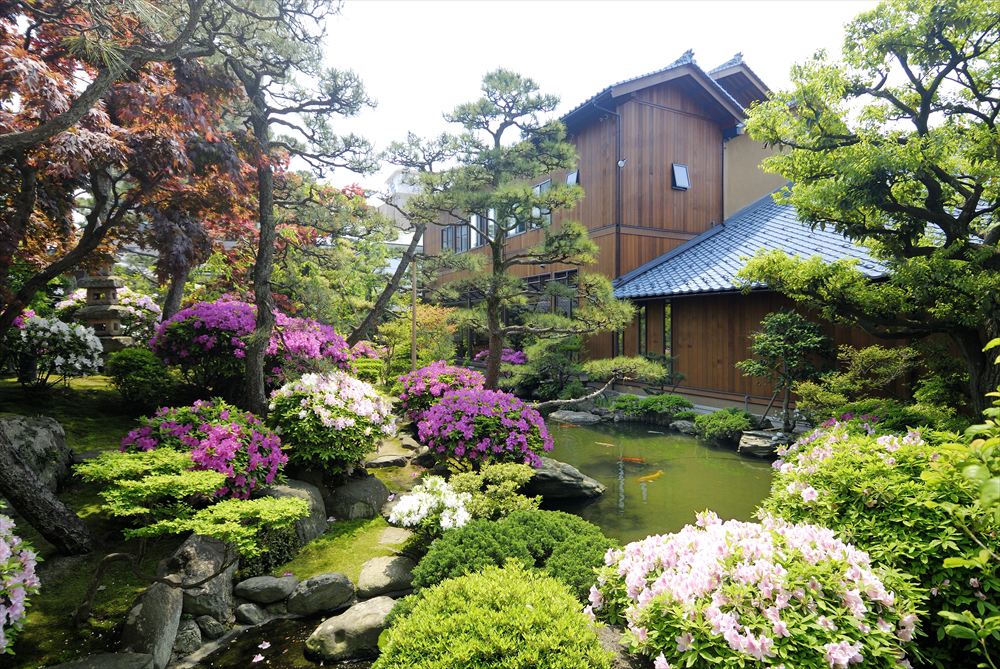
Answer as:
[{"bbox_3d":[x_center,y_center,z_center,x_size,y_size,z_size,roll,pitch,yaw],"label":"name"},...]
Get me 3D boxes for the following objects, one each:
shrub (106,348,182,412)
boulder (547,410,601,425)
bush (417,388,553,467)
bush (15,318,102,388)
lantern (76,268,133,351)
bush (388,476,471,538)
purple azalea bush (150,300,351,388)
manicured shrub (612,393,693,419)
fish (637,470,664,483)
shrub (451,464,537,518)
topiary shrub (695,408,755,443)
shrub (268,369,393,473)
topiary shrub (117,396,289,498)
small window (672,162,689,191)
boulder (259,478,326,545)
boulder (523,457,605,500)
[{"bbox_3d":[-4.643,0.584,6.500,0.850,0.850,0.830,0,0,-36],"label":"shrub"},{"bbox_3d":[1.557,1.747,10.600,1.130,0.340,0.700,0,0,8],"label":"boulder"},{"bbox_3d":[-0.170,1.030,5.500,1.450,0.840,1.250,0,0,0],"label":"bush"},{"bbox_3d":[-6.616,0.270,7.500,1.100,1.100,1.050,0,0,-41],"label":"bush"},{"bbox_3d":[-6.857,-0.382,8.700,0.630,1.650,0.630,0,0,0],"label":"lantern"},{"bbox_3d":[-0.542,1.356,3.900,0.660,0.520,0.600,0,0,-8],"label":"bush"},{"bbox_3d":[-3.420,0.170,7.000,2.600,1.300,1.800,0,0,0],"label":"purple azalea bush"},{"bbox_3d":[3.169,1.475,10.400,1.550,0.550,0.850,0,0,33],"label":"manicured shrub"},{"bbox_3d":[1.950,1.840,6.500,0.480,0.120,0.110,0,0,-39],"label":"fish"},{"bbox_3d":[-0.049,1.416,4.500,0.840,0.570,0.750,0,0,-1],"label":"shrub"},{"bbox_3d":[4.127,1.654,9.200,1.000,0.660,0.900,0,0,24],"label":"topiary shrub"},{"bbox_3d":[-1.590,0.845,4.750,1.160,0.980,1.100,0,0,-19],"label":"shrub"},{"bbox_3d":[-2.520,0.950,4.350,1.270,0.740,1.150,0,0,0],"label":"topiary shrub"},{"bbox_3d":[5.193,-4.531,14.400,0.700,0.820,0.180,0,0,-35],"label":"small window"},{"bbox_3d":[-1.570,1.330,3.820,0.520,0.430,0.450,0,0,0],"label":"boulder"},{"bbox_3d":[0.740,1.650,5.800,0.950,0.420,0.650,0,0,0],"label":"boulder"}]

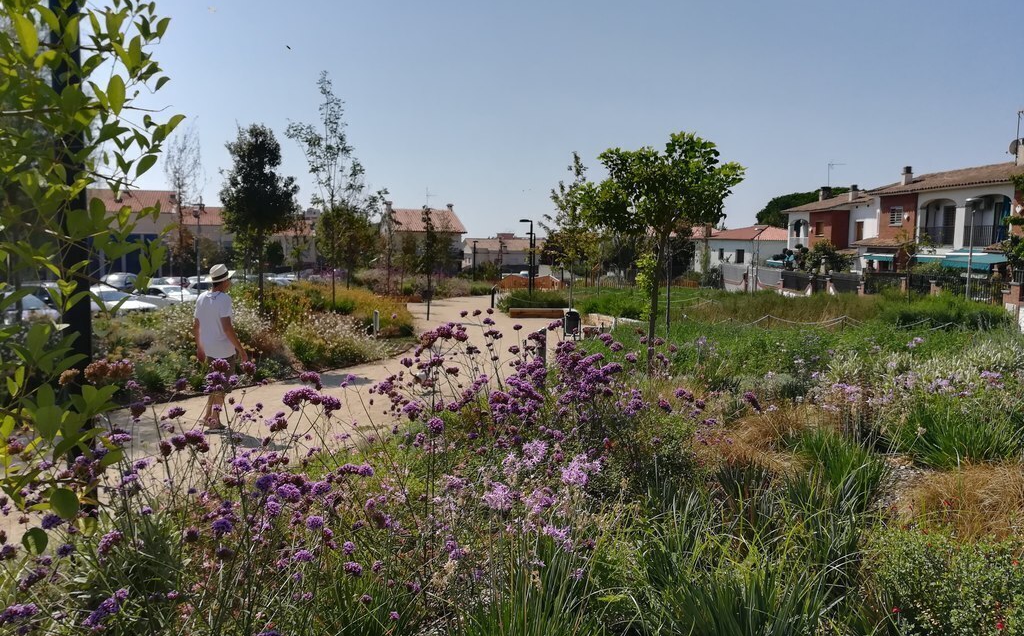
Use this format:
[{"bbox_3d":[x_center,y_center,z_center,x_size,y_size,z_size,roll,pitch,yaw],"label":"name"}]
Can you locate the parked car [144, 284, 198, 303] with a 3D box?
[{"bbox_3d":[-16.621,-0.842,37.000,4.200,1.450,1.800,4,7,30],"label":"parked car"}]

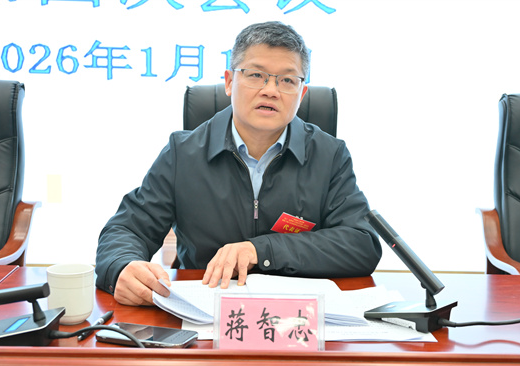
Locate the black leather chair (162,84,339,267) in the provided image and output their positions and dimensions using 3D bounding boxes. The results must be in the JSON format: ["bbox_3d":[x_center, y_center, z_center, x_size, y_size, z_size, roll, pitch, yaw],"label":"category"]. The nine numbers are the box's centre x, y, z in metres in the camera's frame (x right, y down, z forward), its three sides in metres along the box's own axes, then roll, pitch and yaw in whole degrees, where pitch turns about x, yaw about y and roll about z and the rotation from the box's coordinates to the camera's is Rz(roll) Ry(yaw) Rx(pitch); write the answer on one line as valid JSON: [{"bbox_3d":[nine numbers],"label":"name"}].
[{"bbox_3d":[-0.005,0.318,2.044,0.630,1.210,0.700,1,7,0],"label":"black leather chair"}]

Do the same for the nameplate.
[{"bbox_3d":[0.017,0.231,1.162,0.188,0.098,0.060,1,7,0],"label":"nameplate"}]

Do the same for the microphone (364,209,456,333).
[{"bbox_3d":[0.275,0.163,1.301,0.175,0.205,0.095,6,9,36],"label":"microphone"}]

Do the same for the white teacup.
[{"bbox_3d":[-0.355,0.209,1.287,0.089,0.100,0.089,1,7,0],"label":"white teacup"}]

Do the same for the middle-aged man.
[{"bbox_3d":[-0.040,0.301,1.689,0.640,1.330,0.700,1,7,0],"label":"middle-aged man"}]

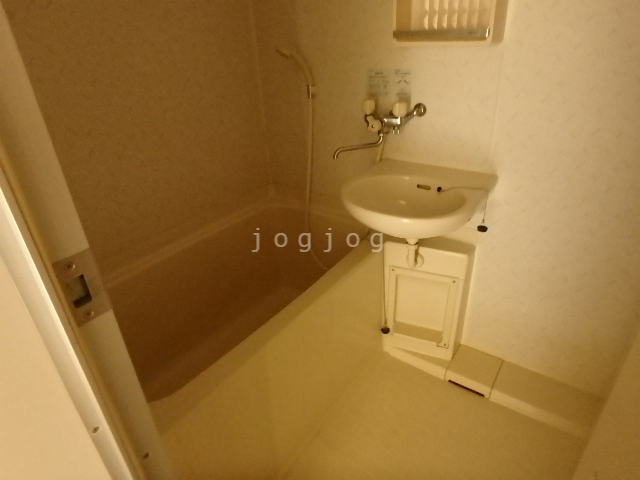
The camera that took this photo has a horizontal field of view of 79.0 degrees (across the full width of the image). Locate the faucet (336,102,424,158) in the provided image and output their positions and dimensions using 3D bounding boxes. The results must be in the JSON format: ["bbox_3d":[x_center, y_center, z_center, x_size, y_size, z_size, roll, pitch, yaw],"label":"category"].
[{"bbox_3d":[0.196,-0.366,1.271,0.222,0.168,0.250,15,32,33],"label":"faucet"}]

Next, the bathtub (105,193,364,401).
[{"bbox_3d":[-0.273,0.312,1.339,0.638,0.499,1.123,15,32,32],"label":"bathtub"}]

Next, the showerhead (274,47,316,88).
[{"bbox_3d":[-0.085,-0.610,1.385,0.140,0.145,0.060,-17,29,-25],"label":"showerhead"}]

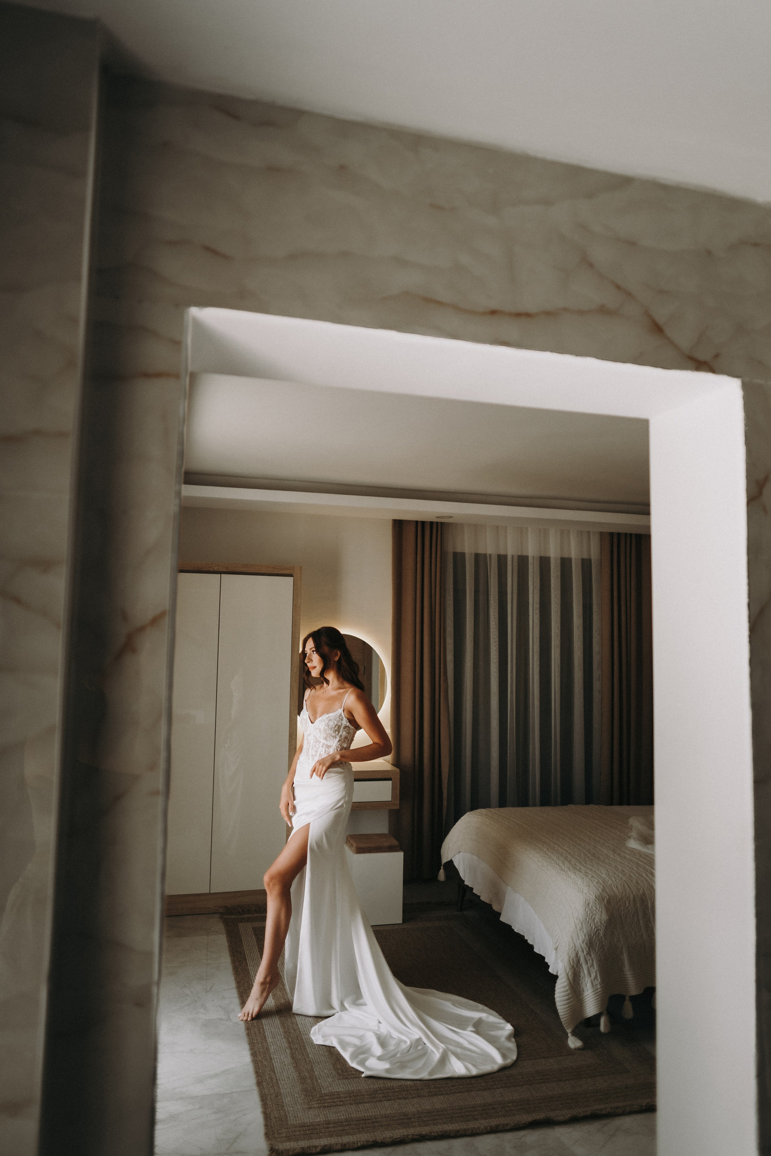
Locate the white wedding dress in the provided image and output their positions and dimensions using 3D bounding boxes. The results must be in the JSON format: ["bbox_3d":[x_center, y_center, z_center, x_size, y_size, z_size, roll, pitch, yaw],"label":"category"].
[{"bbox_3d":[0.119,1.199,3.298,0.872,1.370,0.826,-3,-6,40],"label":"white wedding dress"}]

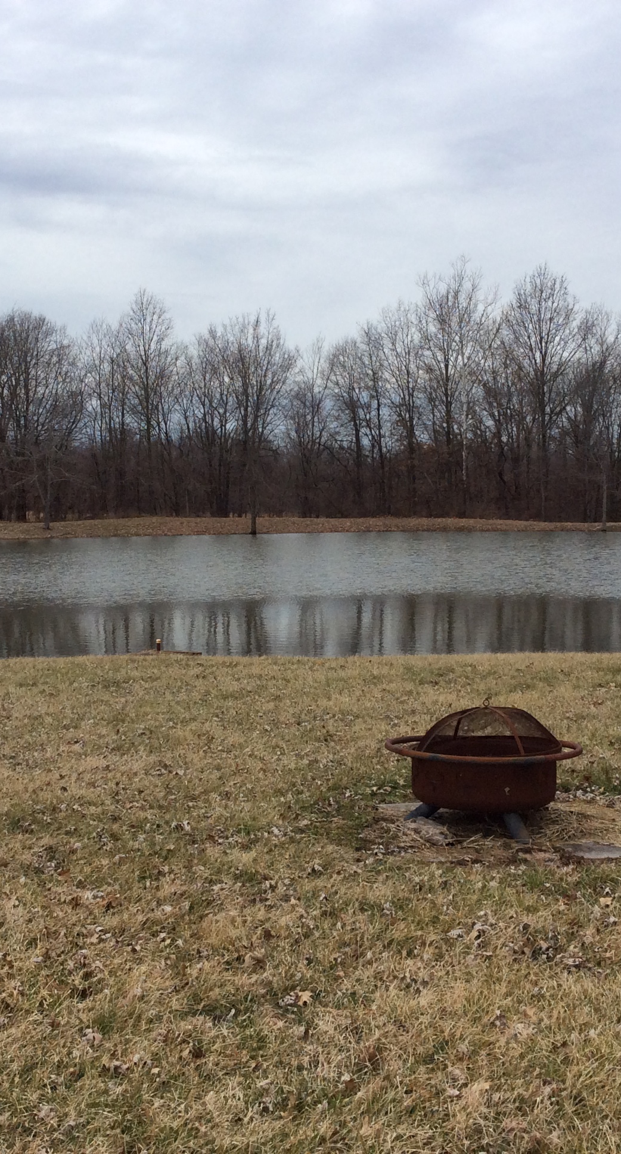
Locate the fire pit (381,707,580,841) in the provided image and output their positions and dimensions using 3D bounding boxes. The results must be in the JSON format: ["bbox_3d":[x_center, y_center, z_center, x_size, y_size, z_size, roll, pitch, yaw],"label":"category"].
[{"bbox_3d":[0.757,0.832,6.220,0.860,0.550,0.860,1,1,0],"label":"fire pit"}]

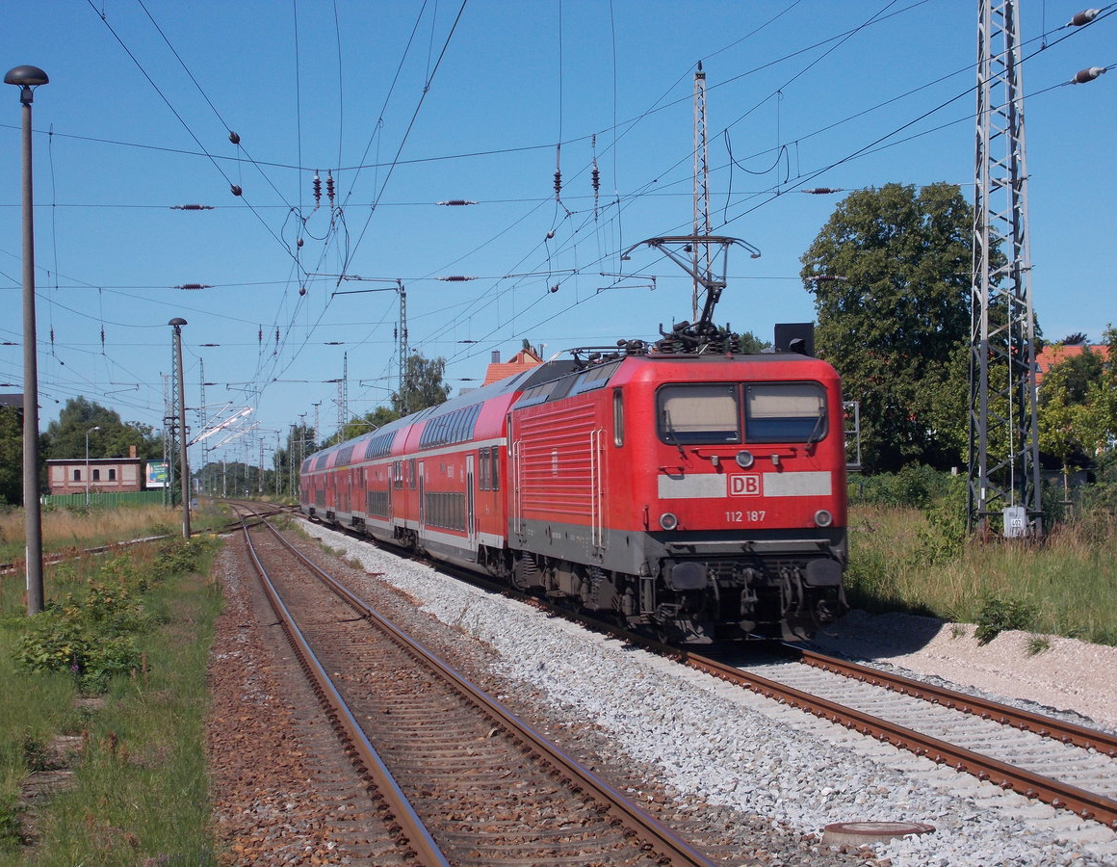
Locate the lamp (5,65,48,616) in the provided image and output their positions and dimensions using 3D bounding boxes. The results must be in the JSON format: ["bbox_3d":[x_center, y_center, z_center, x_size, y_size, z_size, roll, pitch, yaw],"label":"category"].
[{"bbox_3d":[-9.669,-1.700,46.252,0.820,10.012,0.820,-1,-1,-8],"label":"lamp"}]

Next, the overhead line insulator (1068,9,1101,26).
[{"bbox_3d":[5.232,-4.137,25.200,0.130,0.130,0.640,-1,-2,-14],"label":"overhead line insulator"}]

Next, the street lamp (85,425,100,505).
[{"bbox_3d":[-45.893,3.342,250.043,1.500,8.105,0.300,-1,-1,0],"label":"street lamp"}]

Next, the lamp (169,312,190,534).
[{"bbox_3d":[-17.021,-0.227,114.552,0.820,9.931,0.820,-1,-1,-8],"label":"lamp"}]

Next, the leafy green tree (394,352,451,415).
[{"bbox_3d":[-11.167,-0.196,205.082,4.600,12.598,4.600,-1,-1,-8],"label":"leafy green tree"}]

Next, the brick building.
[{"bbox_3d":[-48.324,4.504,264.027,9.700,6.502,7.500,-1,-1,-8],"label":"brick building"}]

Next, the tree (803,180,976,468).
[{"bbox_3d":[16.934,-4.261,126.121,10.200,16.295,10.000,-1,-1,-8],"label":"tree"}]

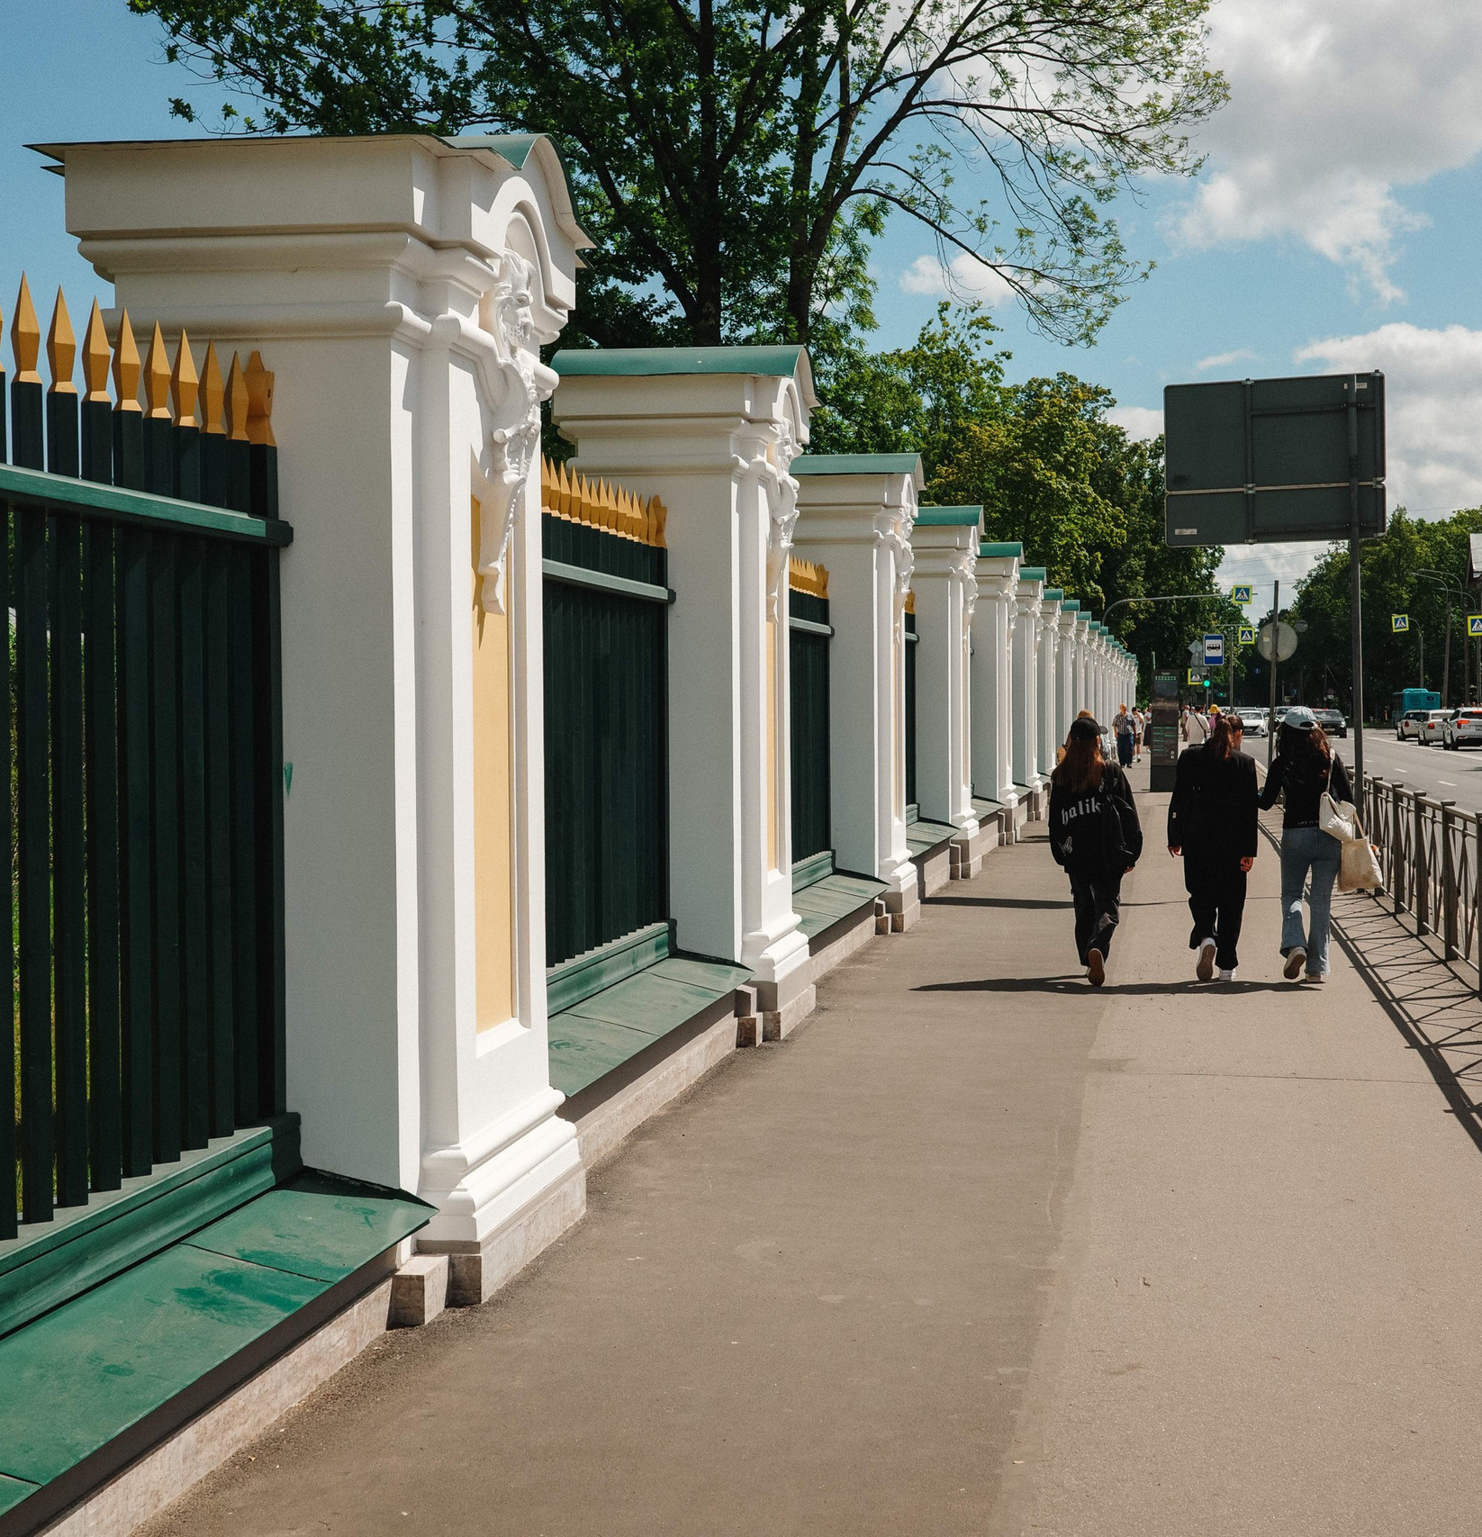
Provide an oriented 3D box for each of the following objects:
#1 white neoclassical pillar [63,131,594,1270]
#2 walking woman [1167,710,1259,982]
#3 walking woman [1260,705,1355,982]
[{"bbox_3d":[-1.200,-0.225,8.013,1.340,3.440,1.800,0,1,9],"label":"white neoclassical pillar"},{"bbox_3d":[2.938,0.490,15.950,0.555,1.687,0.500,0,1,10],"label":"walking woman"},{"bbox_3d":[3.527,0.471,15.950,0.566,1.726,0.500,0,1,10],"label":"walking woman"}]

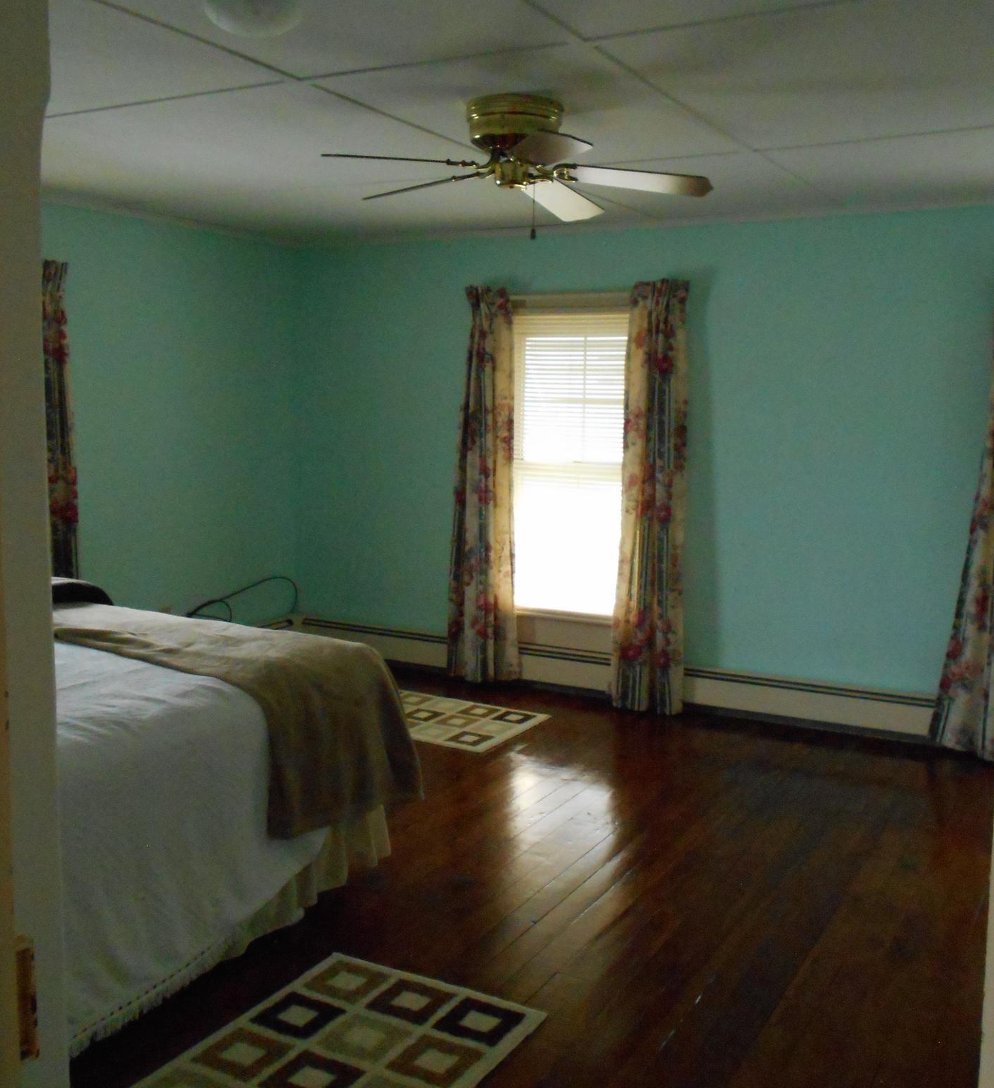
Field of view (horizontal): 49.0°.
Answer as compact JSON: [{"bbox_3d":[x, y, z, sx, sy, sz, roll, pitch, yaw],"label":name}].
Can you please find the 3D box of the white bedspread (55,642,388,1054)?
[{"bbox_3d":[-1.457,0.702,3.098,1.620,0.770,1.950,5,9,29],"label":"white bedspread"}]

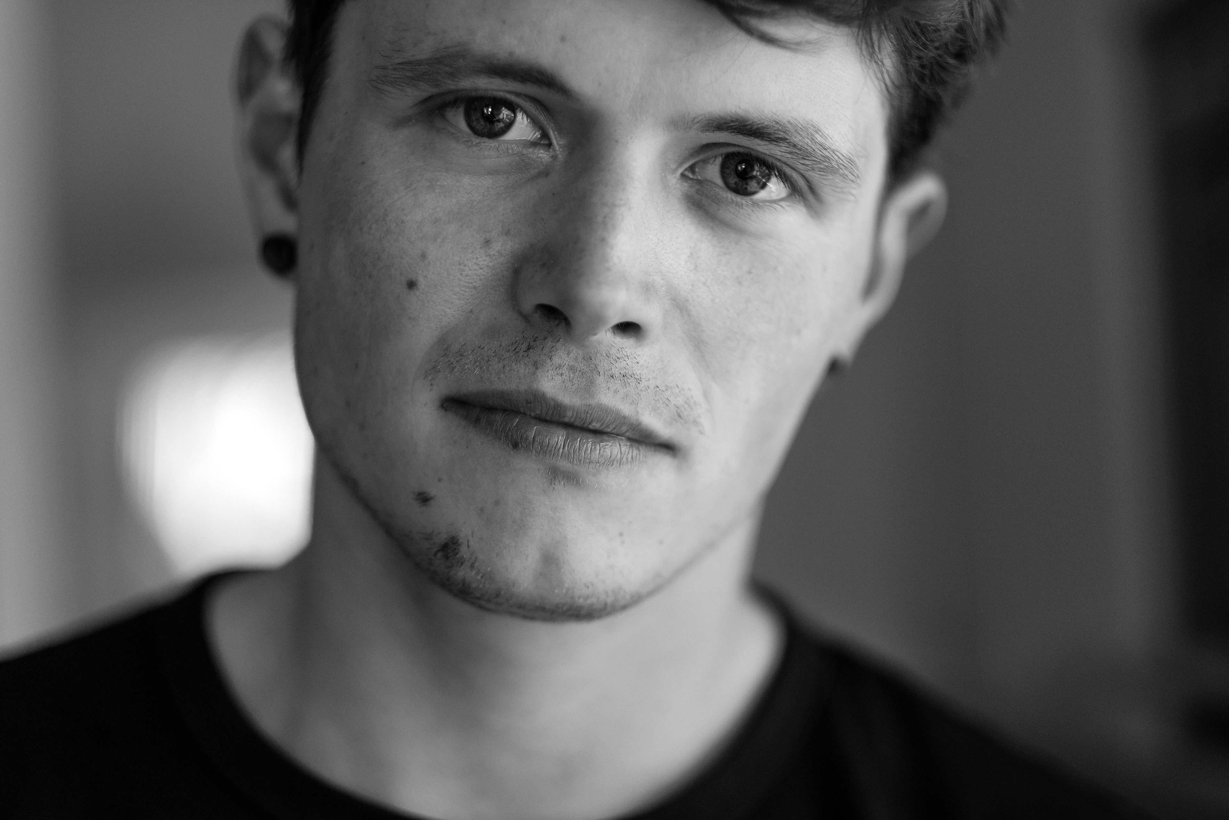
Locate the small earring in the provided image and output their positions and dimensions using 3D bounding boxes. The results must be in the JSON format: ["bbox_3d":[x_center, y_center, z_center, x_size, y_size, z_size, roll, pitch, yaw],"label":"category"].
[{"bbox_3d":[-0.089,-0.041,0.765,0.011,0.011,0.008,7,9,39],"label":"small earring"}]

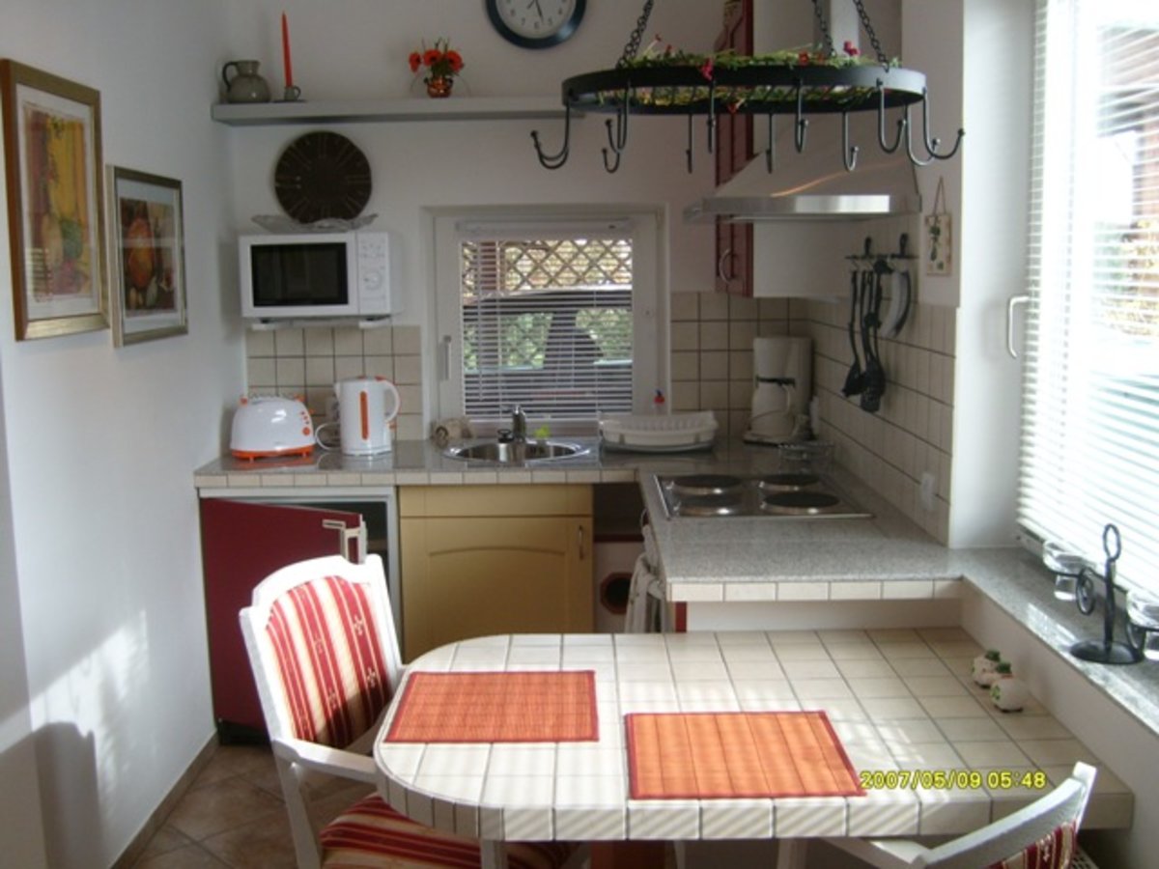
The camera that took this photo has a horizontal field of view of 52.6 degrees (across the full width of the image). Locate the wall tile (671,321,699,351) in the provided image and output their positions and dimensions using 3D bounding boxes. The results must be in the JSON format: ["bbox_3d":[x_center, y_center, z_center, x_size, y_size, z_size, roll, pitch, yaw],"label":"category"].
[{"bbox_3d":[0.376,-0.348,4.140,0.101,0.102,0.010,-1,8,0],"label":"wall tile"}]

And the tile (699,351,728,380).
[{"bbox_3d":[0.480,-0.243,4.155,0.101,0.102,0.010,-1,8,0],"label":"tile"}]

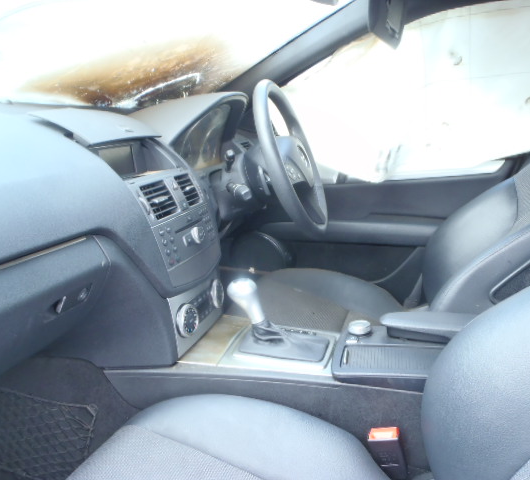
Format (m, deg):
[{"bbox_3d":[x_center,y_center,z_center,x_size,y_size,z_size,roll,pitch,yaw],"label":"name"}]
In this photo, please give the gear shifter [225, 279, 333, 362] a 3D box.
[{"bbox_3d":[0.022,0.127,0.896,0.172,0.122,0.088,3,13,12],"label":"gear shifter"}]

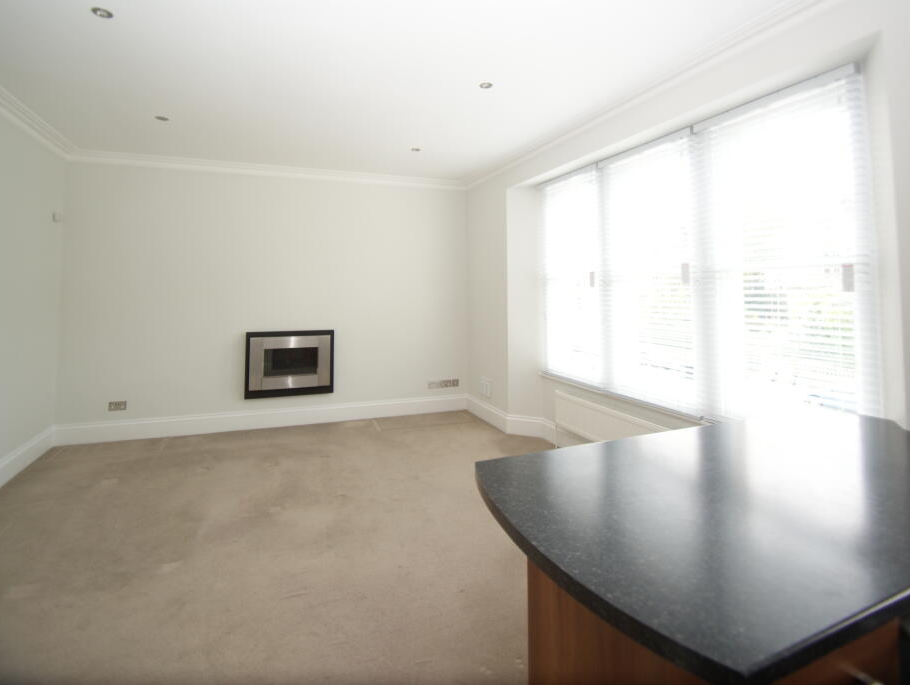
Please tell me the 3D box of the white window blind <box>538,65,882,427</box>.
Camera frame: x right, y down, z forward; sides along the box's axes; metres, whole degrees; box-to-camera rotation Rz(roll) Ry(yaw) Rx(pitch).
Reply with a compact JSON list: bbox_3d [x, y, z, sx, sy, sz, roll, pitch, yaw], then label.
[{"bbox_3d":[1.350,-0.390,2.960,0.140,1.800,2.340,-1,3,-25],"label":"white window blind"}]

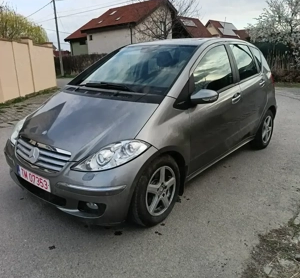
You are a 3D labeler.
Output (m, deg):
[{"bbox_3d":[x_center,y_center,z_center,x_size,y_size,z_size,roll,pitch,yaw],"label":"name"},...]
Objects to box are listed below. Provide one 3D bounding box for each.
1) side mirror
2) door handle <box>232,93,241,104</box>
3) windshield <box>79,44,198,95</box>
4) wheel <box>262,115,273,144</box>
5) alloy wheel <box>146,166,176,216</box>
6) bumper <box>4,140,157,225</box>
[{"bbox_3d":[0.471,-0.371,2.443,0.220,0.145,0.150,13,22,39],"label":"side mirror"},{"bbox_3d":[0.975,-0.456,3.109,0.060,0.070,0.220,13,22,39],"label":"door handle"},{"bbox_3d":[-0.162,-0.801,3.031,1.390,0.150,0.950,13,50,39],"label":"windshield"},{"bbox_3d":[1.723,-0.146,4.255,0.170,0.428,0.428,13,22,39],"label":"wheel"},{"bbox_3d":[0.049,0.429,2.394,0.170,0.428,0.428,13,22,39],"label":"alloy wheel"},{"bbox_3d":[-0.798,0.235,2.558,1.740,0.570,0.630,13,22,39],"label":"bumper"}]

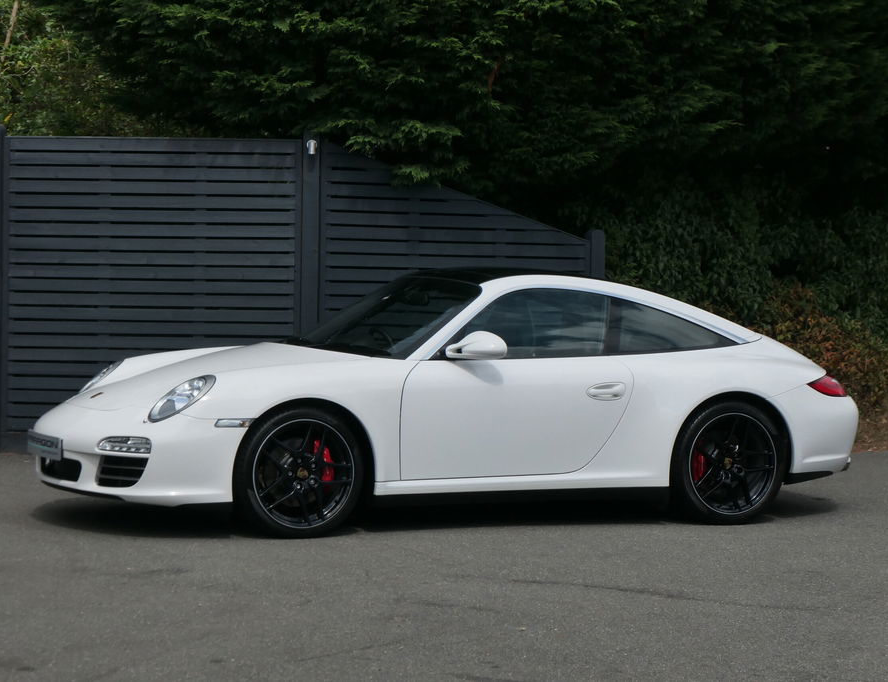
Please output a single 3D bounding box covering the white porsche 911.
[{"bbox_3d":[0.080,0.256,13.474,4.440,1.300,1.880,0,3,-27],"label":"white porsche 911"}]

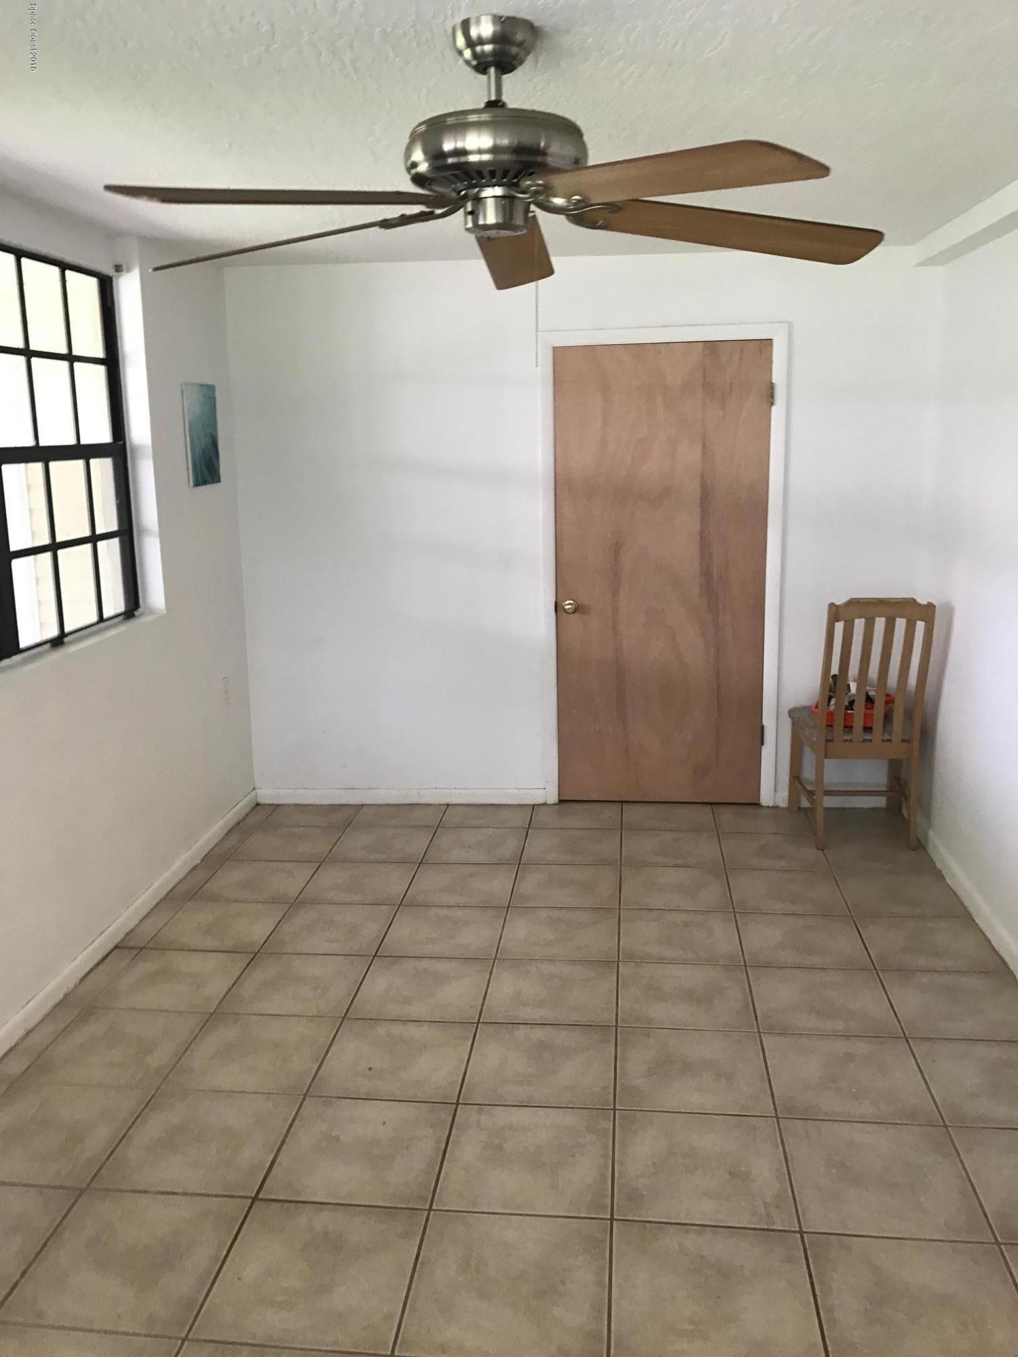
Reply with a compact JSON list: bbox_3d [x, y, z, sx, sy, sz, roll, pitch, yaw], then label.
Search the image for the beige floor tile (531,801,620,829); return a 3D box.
[{"bbox_3d":[0.314,0.626,4.990,0.401,0.012,0.348,0,12,6],"label":"beige floor tile"}]

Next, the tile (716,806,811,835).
[{"bbox_3d":[1.115,0.626,4.830,0.400,0.010,0.345,0,13,6],"label":"tile"}]

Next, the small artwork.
[{"bbox_3d":[-1.263,-1.001,4.522,0.022,0.409,0.304,0,12,6],"label":"small artwork"}]

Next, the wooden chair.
[{"bbox_3d":[1.459,0.143,4.559,0.495,1.035,0.570,0,13,6],"label":"wooden chair"}]

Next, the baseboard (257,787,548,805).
[{"bbox_3d":[-0.513,0.557,5.181,1.375,0.079,0.018,0,12,6],"label":"baseboard"}]

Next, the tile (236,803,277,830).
[{"bbox_3d":[-1.158,0.636,5.101,0.103,0.012,0.296,0,12,6],"label":"tile"}]

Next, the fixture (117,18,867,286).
[{"bbox_3d":[-0.019,-0.871,1.792,1.310,0.335,1.280,0,13,6],"label":"fixture"}]

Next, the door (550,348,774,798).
[{"bbox_3d":[0.673,-0.427,4.885,0.919,2.037,0.045,0,12,6],"label":"door"}]

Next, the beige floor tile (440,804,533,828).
[{"bbox_3d":[-0.097,0.627,4.960,0.400,0.010,0.315,0,13,6],"label":"beige floor tile"}]

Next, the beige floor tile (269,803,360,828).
[{"bbox_3d":[-0.897,0.631,5.027,0.400,0.010,0.305,0,13,6],"label":"beige floor tile"}]

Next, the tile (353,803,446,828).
[{"bbox_3d":[-0.497,0.629,4.995,0.400,0.010,0.310,0,13,6],"label":"tile"}]

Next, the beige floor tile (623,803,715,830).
[{"bbox_3d":[0.717,0.627,4.945,0.401,0.012,0.348,0,12,6],"label":"beige floor tile"}]

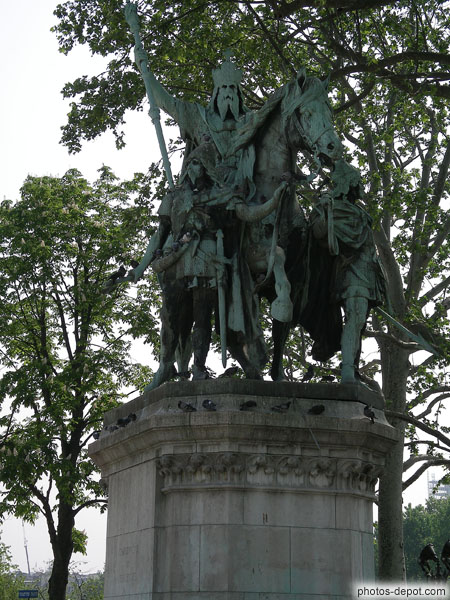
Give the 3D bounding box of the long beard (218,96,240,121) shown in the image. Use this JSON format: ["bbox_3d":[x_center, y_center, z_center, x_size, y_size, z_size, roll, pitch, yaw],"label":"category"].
[{"bbox_3d":[0.077,-3.281,29.100,0.365,0.360,0.220,0,-11,0],"label":"long beard"}]

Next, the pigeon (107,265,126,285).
[{"bbox_3d":[-1.763,-0.414,27.600,0.290,0.270,0.130,5,-12,-25],"label":"pigeon"}]

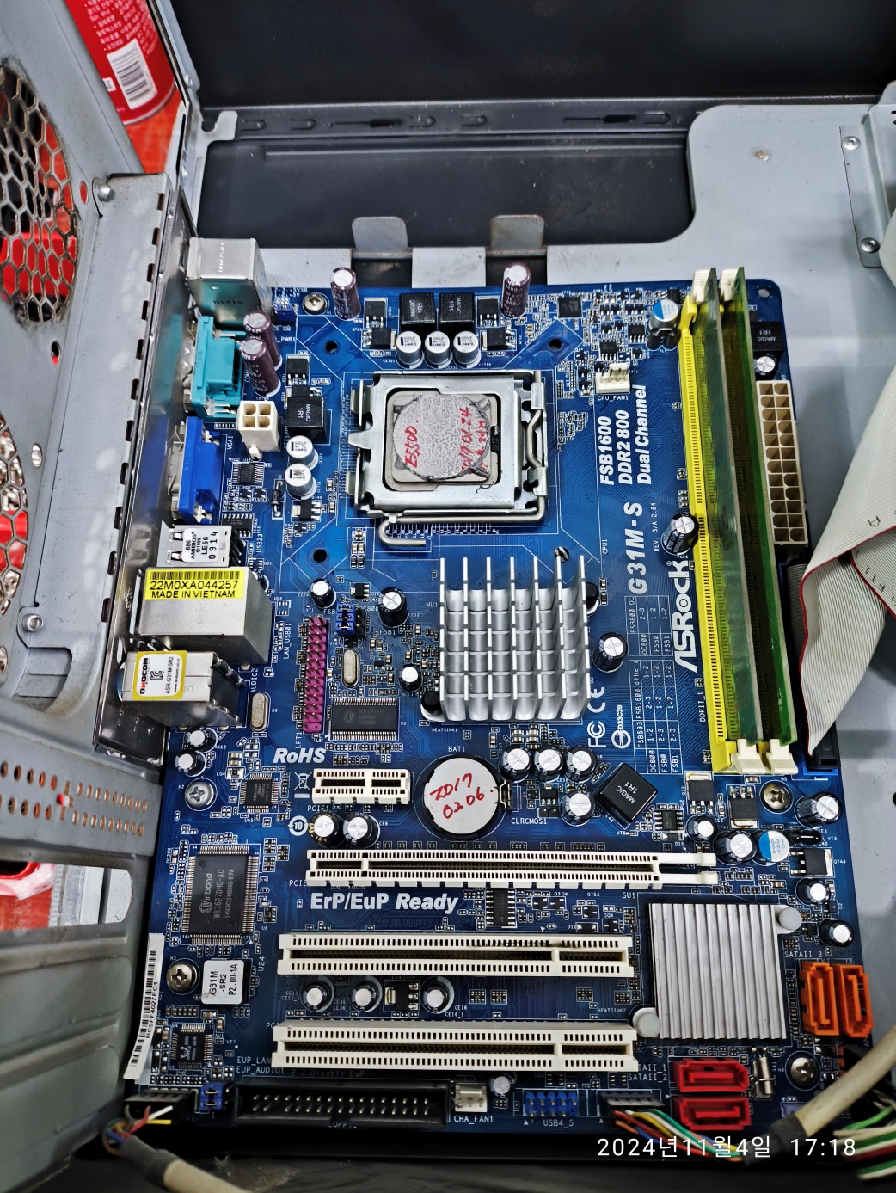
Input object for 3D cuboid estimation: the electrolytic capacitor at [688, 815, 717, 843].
[{"bbox_3d":[0.067,0.061,0.228,0.006,0.007,0.006,0,72,1],"label":"electrolytic capacitor"}]

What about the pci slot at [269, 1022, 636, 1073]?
[{"bbox_3d":[0.002,0.108,0.208,0.085,0.014,0.009,0,72,1],"label":"pci slot"}]

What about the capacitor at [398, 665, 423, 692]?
[{"bbox_3d":[-0.010,0.023,0.240,0.006,0.007,0.006,0,72,1],"label":"capacitor"}]

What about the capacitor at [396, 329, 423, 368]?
[{"bbox_3d":[-0.012,-0.078,0.272,0.008,0.008,0.008,0,72,3],"label":"capacitor"}]

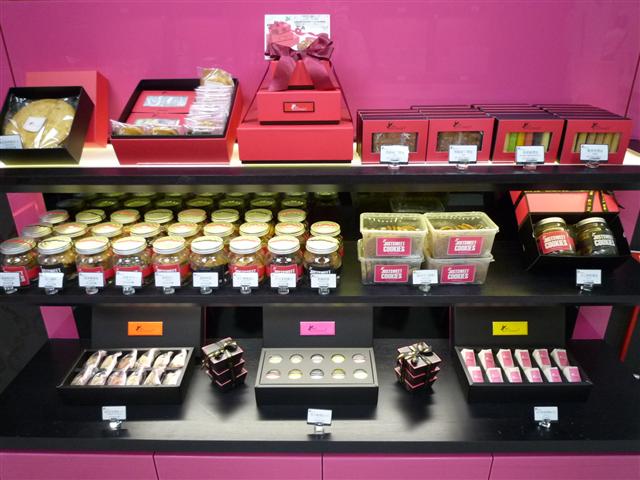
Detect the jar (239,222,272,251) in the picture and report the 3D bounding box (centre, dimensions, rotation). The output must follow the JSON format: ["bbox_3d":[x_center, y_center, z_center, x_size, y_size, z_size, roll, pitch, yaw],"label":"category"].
[{"bbox_3d":[-0.183,0.014,1.314,0.097,0.104,0.097,0,23,0],"label":"jar"}]

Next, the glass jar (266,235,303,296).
[{"bbox_3d":[-0.093,0.056,1.220,0.097,0.105,0.097,0,24,0],"label":"glass jar"}]

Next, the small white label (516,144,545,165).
[{"bbox_3d":[0.409,-0.166,0.898,0.054,0.034,0.006,0,6,0],"label":"small white label"}]

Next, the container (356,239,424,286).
[{"bbox_3d":[0.161,0.046,1.068,0.141,0.068,0.115,1,24,1],"label":"container"}]

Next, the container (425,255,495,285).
[{"bbox_3d":[0.358,0.065,1.230,0.166,0.082,0.120,0,24,0],"label":"container"}]

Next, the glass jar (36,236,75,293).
[{"bbox_3d":[-0.686,0.056,1.220,0.097,0.105,0.097,0,24,0],"label":"glass jar"}]

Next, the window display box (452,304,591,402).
[{"bbox_3d":[0.606,0.315,1.408,0.348,0.232,0.255,0,23,1],"label":"window display box"}]

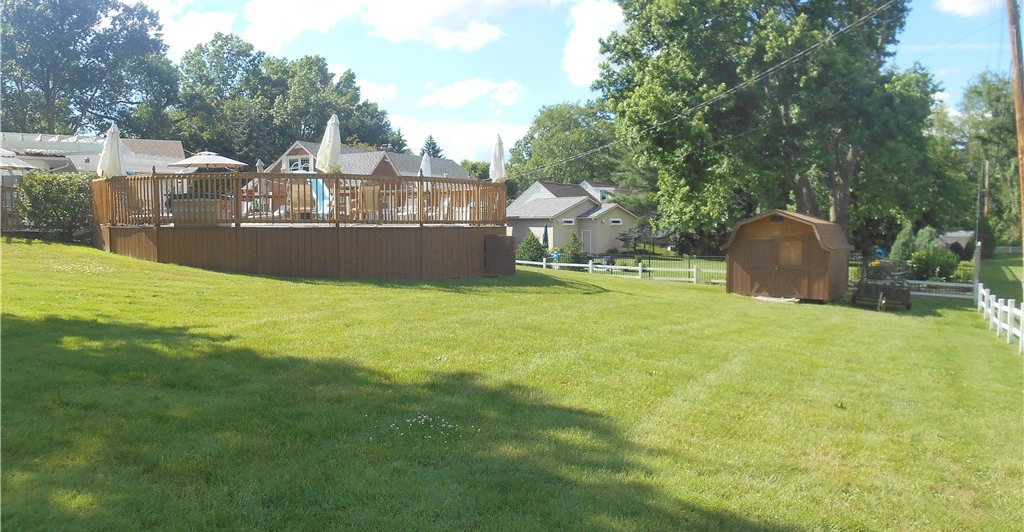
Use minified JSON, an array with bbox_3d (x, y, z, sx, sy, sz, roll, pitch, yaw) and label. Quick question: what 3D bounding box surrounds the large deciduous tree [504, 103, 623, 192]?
[{"bbox_3d":[6.400,-10.198,85.593,14.500,16.500,14.000,0,3,0],"label":"large deciduous tree"}]

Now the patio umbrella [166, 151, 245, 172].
[{"bbox_3d":[-10.300,-2.595,25.902,2.750,2.600,2.750,0,3,0],"label":"patio umbrella"}]

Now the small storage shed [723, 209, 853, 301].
[{"bbox_3d":[8.800,-0.407,24.411,3.250,2.700,2.900,2,3,34],"label":"small storage shed"}]

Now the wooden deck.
[{"bbox_3d":[-5.200,-1.013,19.974,10.300,2.180,9.600,-1,3,-14],"label":"wooden deck"}]

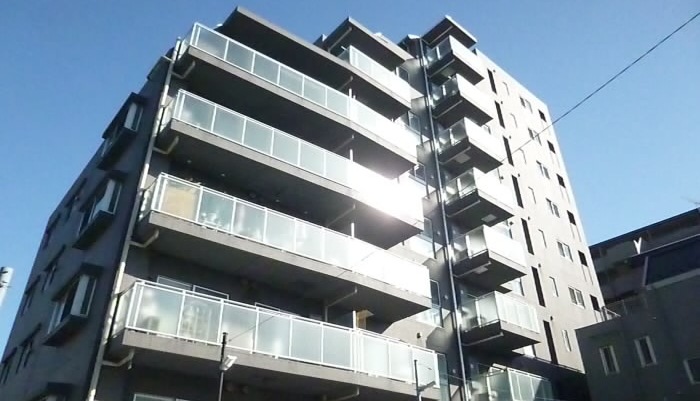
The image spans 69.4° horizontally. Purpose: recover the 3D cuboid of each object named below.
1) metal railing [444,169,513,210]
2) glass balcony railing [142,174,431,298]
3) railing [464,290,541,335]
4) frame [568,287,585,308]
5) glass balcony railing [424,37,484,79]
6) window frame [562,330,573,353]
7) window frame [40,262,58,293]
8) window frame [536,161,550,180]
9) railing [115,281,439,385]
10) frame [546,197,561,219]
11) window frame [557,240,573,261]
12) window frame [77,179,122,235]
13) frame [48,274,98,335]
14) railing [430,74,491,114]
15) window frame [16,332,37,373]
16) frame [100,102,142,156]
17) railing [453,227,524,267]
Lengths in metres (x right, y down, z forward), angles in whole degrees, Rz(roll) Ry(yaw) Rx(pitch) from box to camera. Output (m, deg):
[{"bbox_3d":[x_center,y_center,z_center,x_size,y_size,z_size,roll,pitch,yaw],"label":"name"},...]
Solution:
[{"bbox_3d":[5.857,-0.144,22.981,2.680,1.100,1.700,24,-40,-34],"label":"metal railing"},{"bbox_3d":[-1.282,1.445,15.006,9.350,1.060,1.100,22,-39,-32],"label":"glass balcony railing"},{"bbox_3d":[5.883,4.659,19.859,2.665,1.149,1.753,24,-40,-34],"label":"railing"},{"bbox_3d":[12.450,5.336,27.732,1.283,0.998,0.100,24,-40,-34],"label":"frame"},{"bbox_3d":[5.770,-7.406,27.550,2.680,1.100,1.700,24,-40,-34],"label":"glass balcony railing"},{"bbox_3d":[10.722,6.926,24.964,0.500,1.100,0.120,24,-40,-34],"label":"window frame"},{"bbox_3d":[-10.972,2.801,18.530,0.100,1.040,1.339,24,-40,-34],"label":"window frame"},{"bbox_3d":[12.342,-1.886,32.307,1.283,0.998,0.100,24,-40,-34],"label":"window frame"},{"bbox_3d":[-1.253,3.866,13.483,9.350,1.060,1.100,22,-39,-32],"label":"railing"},{"bbox_3d":[12.378,0.521,30.782,1.283,0.998,0.100,24,-40,-34],"label":"frame"},{"bbox_3d":[12.506,2.954,29.343,1.430,1.080,0.120,24,-40,-34],"label":"window frame"},{"bbox_3d":[-7.138,0.288,14.445,0.360,1.000,1.850,25,-40,-34],"label":"window frame"},{"bbox_3d":[-7.100,2.714,12.958,0.376,0.998,1.981,24,-40,-34],"label":"frame"},{"bbox_3d":[5.739,-4.959,25.951,2.665,1.149,1.753,24,-40,-34],"label":"railing"},{"bbox_3d":[-10.936,5.208,17.005,0.100,1.040,1.339,24,-40,-34],"label":"window frame"},{"bbox_3d":[-7.167,-2.128,15.966,0.360,1.010,1.850,25,-40,-34],"label":"frame"},{"bbox_3d":[5.848,2.276,21.369,2.665,1.149,1.753,24,-40,-34],"label":"railing"}]

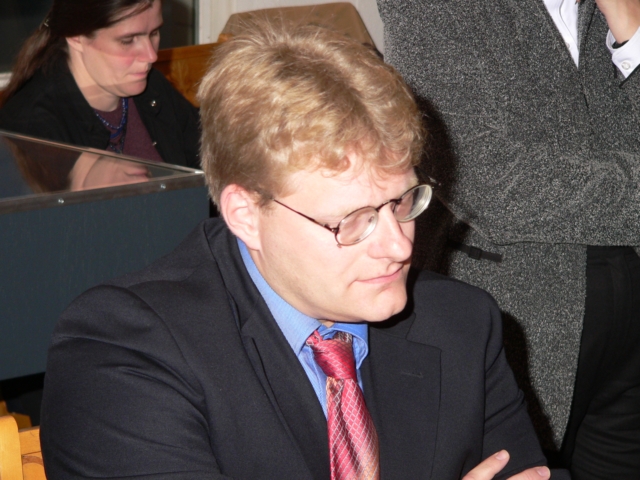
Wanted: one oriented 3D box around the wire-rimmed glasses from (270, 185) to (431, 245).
[{"bbox_3d":[0.015,-0.045,2.413,0.140,0.043,0.132,-23,41,-38],"label":"wire-rimmed glasses"}]

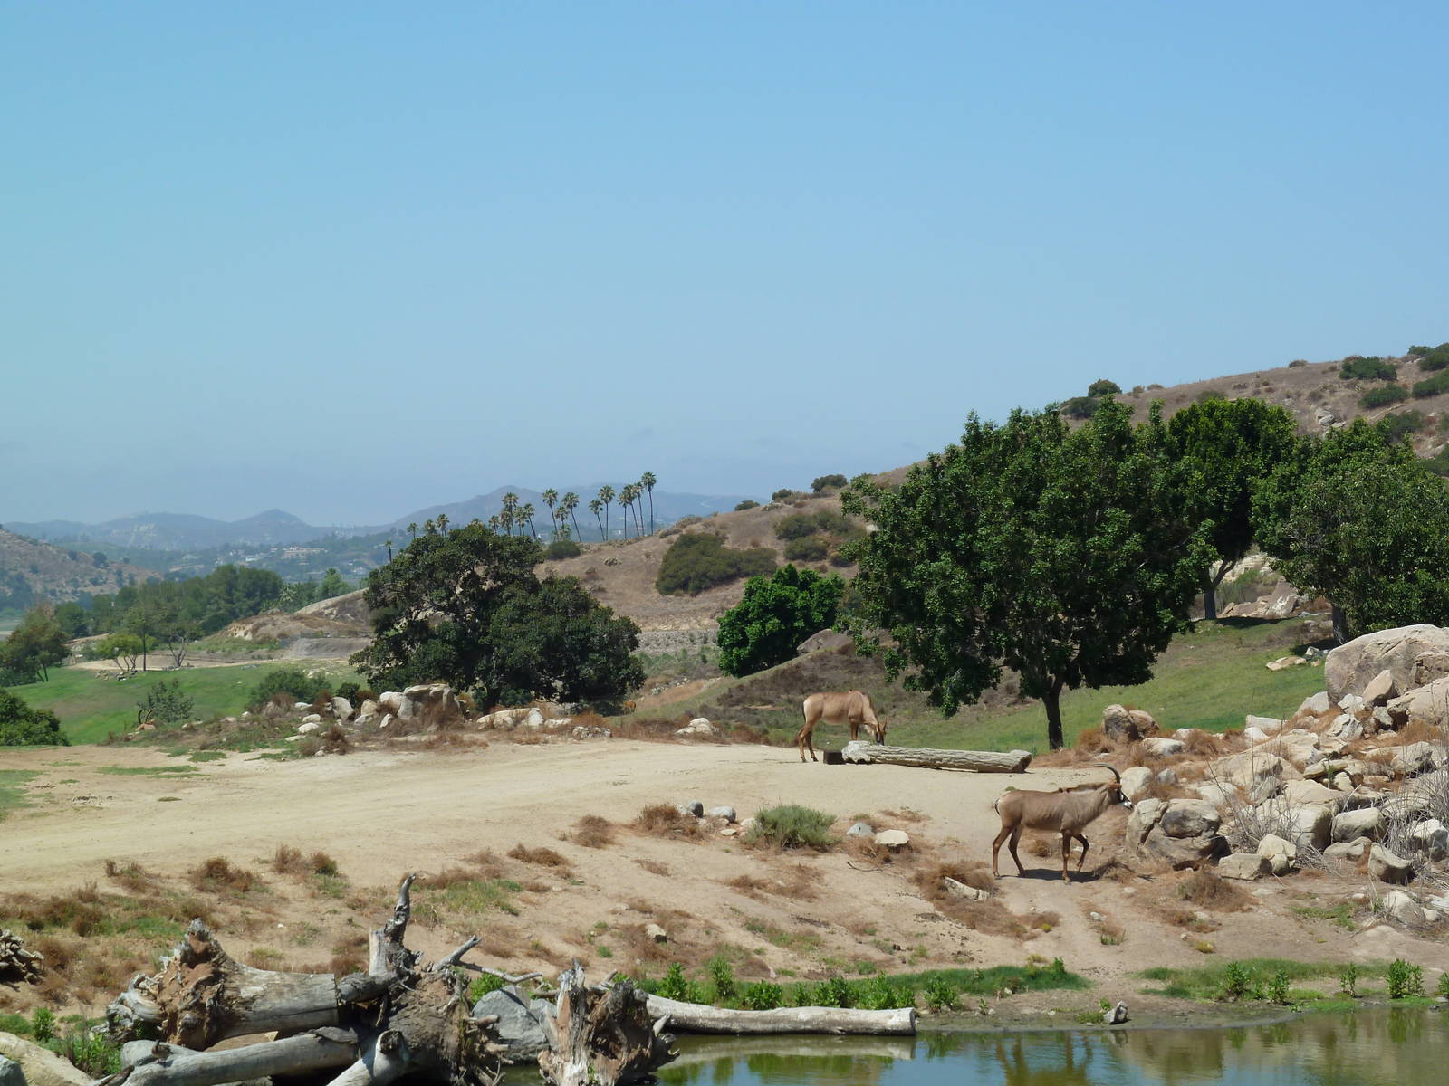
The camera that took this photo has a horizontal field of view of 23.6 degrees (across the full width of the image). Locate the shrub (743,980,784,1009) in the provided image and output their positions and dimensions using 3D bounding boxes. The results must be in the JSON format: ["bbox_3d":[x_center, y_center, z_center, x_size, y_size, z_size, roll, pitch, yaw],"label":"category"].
[{"bbox_3d":[0.490,5.697,43.600,0.510,0.430,0.470,0,0,0],"label":"shrub"}]

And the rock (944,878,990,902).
[{"bbox_3d":[3.352,4.816,48.300,0.645,0.330,0.400,0,0,0],"label":"rock"}]

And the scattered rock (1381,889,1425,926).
[{"bbox_3d":[9.173,4.931,47.000,0.597,0.505,0.500,0,0,0],"label":"scattered rock"}]

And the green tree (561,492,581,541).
[{"bbox_3d":[-26.490,-4.389,600.000,3.519,8.621,3.519,0,0,0],"label":"green tree"}]

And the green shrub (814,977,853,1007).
[{"bbox_3d":[1.387,5.700,43.900,0.500,0.470,0.480,0,0,0],"label":"green shrub"}]

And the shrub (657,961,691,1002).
[{"bbox_3d":[-0.616,5.380,42.500,0.415,0.499,0.395,0,0,0],"label":"shrub"}]

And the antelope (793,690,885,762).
[{"bbox_3d":[2.333,3.694,70.200,1.750,1.470,0.500,0,0,-12],"label":"antelope"}]

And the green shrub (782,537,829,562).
[{"bbox_3d":[6.142,0.466,260.000,3.400,1.900,3.000,0,0,0],"label":"green shrub"}]

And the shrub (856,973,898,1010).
[{"bbox_3d":[1.935,5.706,44.000,0.530,0.500,0.500,0,0,0],"label":"shrub"}]

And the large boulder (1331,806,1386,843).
[{"bbox_3d":[10.008,4.437,54.800,0.860,0.580,0.700,0,0,0],"label":"large boulder"}]

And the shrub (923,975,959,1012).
[{"bbox_3d":[2.632,5.485,42.300,0.427,0.427,0.400,0,0,0],"label":"shrub"}]

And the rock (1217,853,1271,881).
[{"bbox_3d":[7.523,4.695,50.300,0.770,0.393,0.580,0,0,0],"label":"rock"}]

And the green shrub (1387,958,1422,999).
[{"bbox_3d":[8.472,5.439,43.300,0.451,0.508,0.400,0,0,0],"label":"green shrub"}]

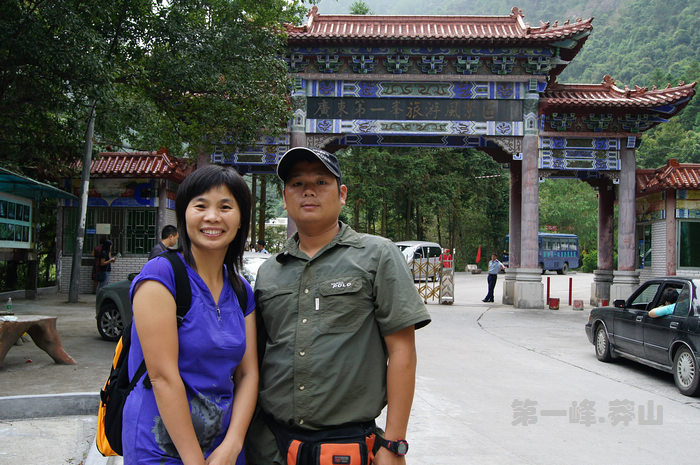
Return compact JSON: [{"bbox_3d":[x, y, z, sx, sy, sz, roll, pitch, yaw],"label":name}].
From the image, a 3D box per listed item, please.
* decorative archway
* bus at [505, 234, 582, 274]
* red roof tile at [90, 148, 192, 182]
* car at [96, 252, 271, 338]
[{"bbox_3d":[2.078,-2.526,22.830,16.000,9.680,4.500,1,-2,2],"label":"decorative archway"},{"bbox_3d":[13.500,1.550,49.000,2.200,2.800,6.400,-1,-3,45],"label":"bus"},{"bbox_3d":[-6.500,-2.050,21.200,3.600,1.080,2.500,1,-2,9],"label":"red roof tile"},{"bbox_3d":[-2.830,1.200,12.750,4.450,1.640,1.820,-1,-2,42],"label":"car"}]

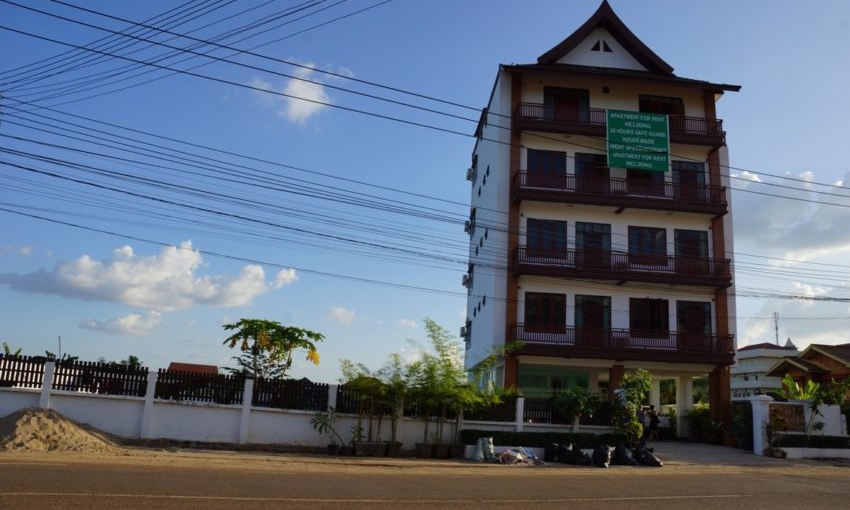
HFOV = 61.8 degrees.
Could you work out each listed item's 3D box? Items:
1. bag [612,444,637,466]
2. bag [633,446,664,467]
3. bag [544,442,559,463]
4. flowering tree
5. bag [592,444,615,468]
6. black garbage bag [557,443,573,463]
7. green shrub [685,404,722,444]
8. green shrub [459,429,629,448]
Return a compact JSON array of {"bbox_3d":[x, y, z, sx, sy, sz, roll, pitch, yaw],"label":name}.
[{"bbox_3d":[6.396,6.411,22.751,0.720,0.650,0.680,4,-13,-4],"label":"bag"},{"bbox_3d":[7.162,6.469,22.841,0.880,0.590,0.720,4,-13,-4],"label":"bag"},{"bbox_3d":[4.128,6.428,23.157,0.520,0.600,0.550,4,-13,-4],"label":"bag"},{"bbox_3d":[-5.496,4.407,25.142,3.500,4.270,3.300,4,-13,-4],"label":"flowering tree"},{"bbox_3d":[5.673,6.387,22.552,0.700,0.710,0.650,4,-13,-4],"label":"bag"},{"bbox_3d":[4.513,6.405,22.958,0.580,0.660,0.600,4,-13,-4],"label":"black garbage bag"},{"bbox_3d":[11.379,6.901,28.994,1.500,1.550,1.400,4,-13,-4],"label":"green shrub"},{"bbox_3d":[3.979,6.169,23.727,5.750,0.640,0.700,4,-13,-5],"label":"green shrub"}]

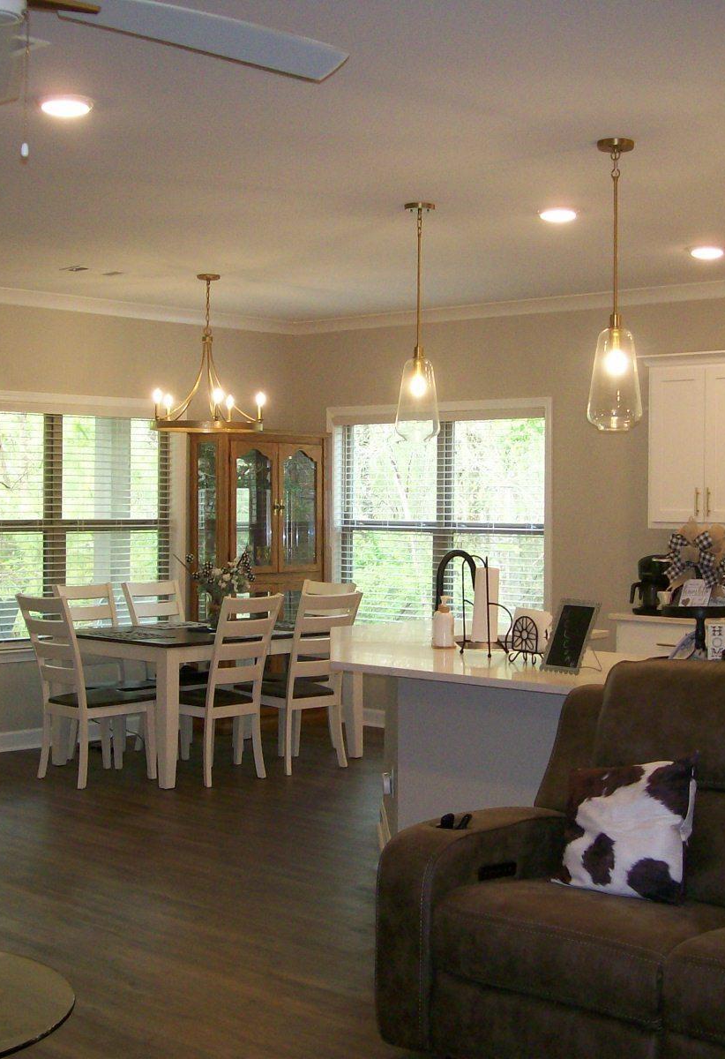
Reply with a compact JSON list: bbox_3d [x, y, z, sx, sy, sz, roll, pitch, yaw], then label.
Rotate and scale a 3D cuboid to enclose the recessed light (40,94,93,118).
[{"bbox_3d":[-0.924,-1.314,4.580,0.175,0.030,0.175,1,1,0],"label":"recessed light"}]

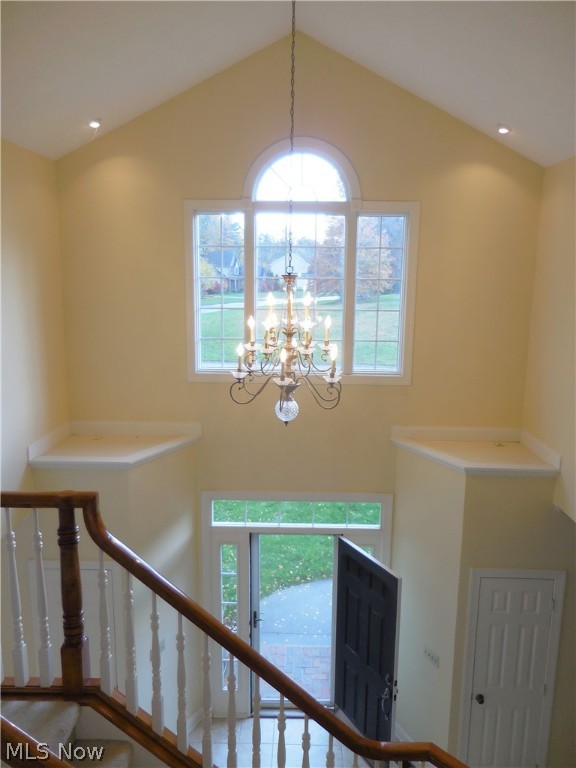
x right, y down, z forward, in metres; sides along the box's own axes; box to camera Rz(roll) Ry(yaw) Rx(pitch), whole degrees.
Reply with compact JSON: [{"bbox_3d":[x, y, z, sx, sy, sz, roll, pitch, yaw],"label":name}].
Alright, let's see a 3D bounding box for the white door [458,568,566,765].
[{"bbox_3d":[1.921,2.601,4.825,0.801,2.140,0.070,1,10,2],"label":"white door"}]

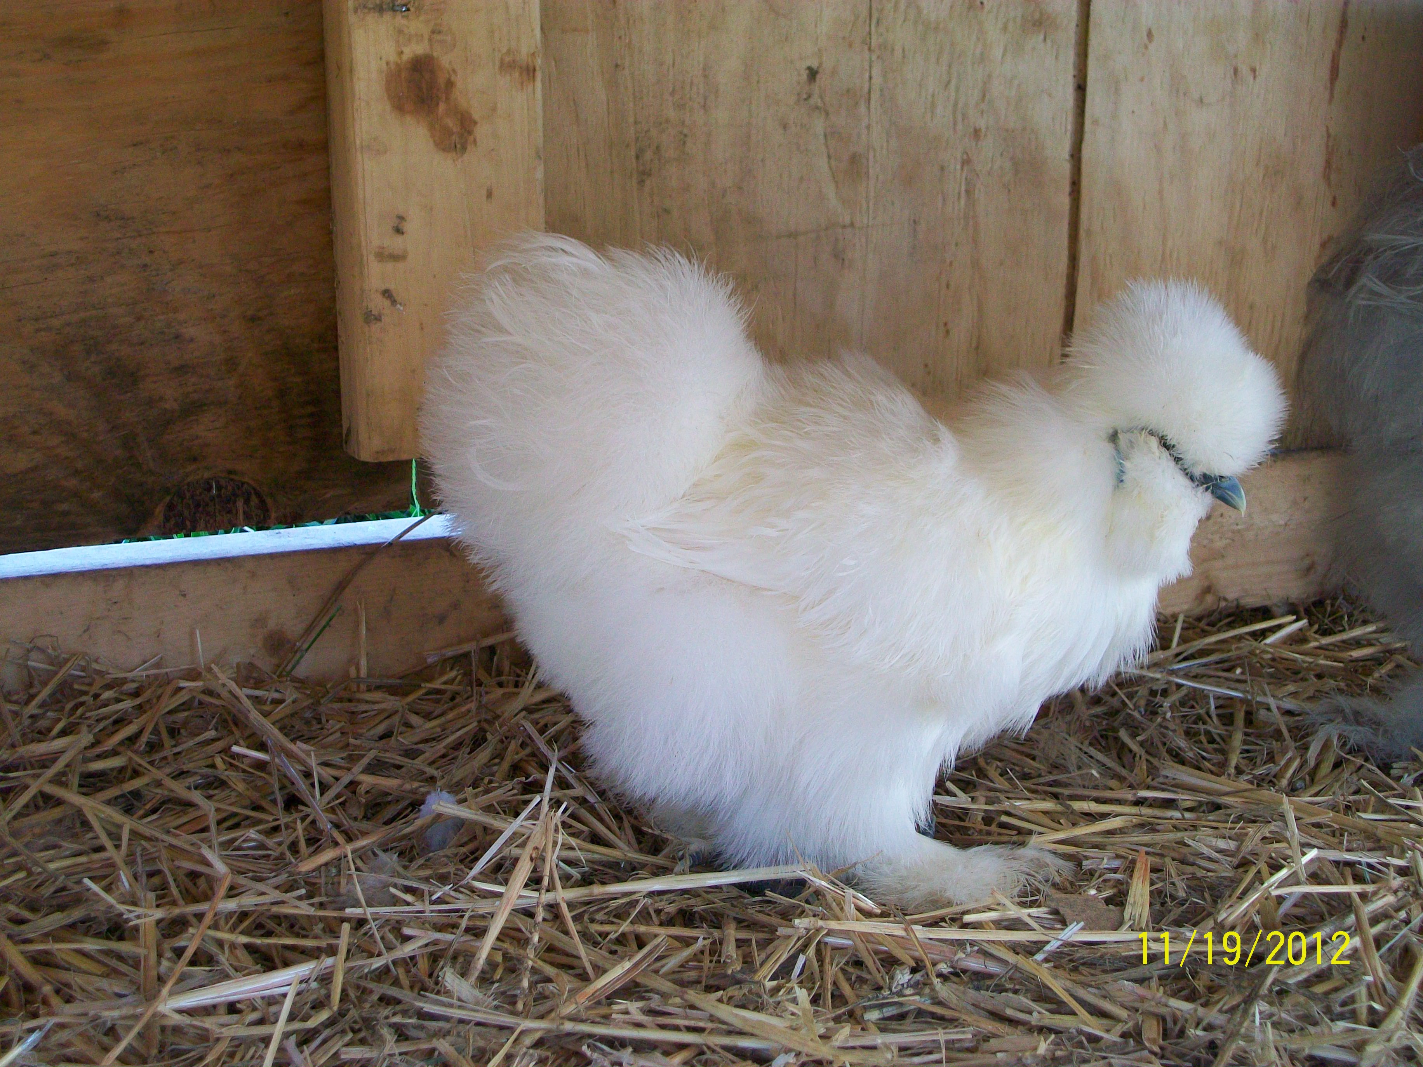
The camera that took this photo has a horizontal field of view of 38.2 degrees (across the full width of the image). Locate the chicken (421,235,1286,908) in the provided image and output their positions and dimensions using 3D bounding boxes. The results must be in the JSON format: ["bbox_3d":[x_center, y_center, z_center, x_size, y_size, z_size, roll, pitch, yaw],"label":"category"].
[{"bbox_3d":[0.055,0.011,0.767,0.318,0.245,0.175,-2,16,-6],"label":"chicken"}]

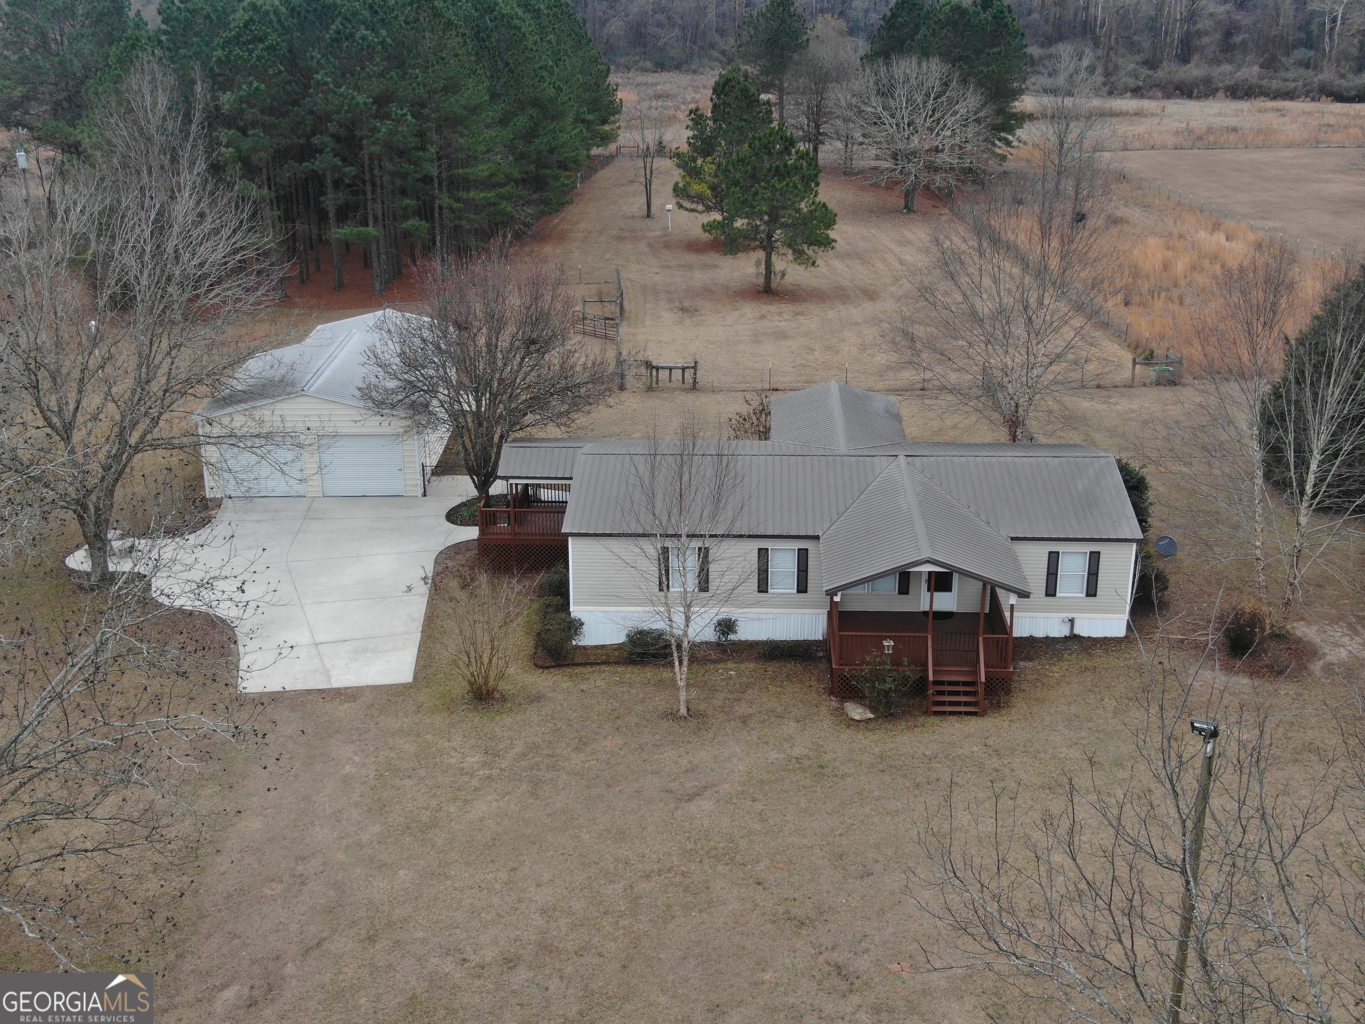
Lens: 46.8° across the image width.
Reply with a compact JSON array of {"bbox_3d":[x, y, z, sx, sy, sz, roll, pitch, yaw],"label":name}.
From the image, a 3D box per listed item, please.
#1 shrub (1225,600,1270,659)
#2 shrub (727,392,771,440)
[{"bbox_3d":[15.642,3.180,43.444,1.250,1.500,1.250,0,20,0],"label":"shrub"},{"bbox_3d":[2.592,-2.308,56.948,2.400,3.600,2.300,0,20,0],"label":"shrub"}]

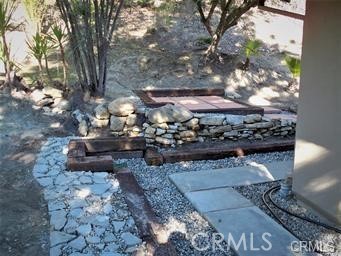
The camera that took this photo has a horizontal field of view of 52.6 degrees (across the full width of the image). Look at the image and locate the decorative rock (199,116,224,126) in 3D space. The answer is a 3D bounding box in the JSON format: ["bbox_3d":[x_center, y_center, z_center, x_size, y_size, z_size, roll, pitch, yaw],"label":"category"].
[{"bbox_3d":[0.632,-0.100,5.320,0.375,0.112,0.240,-5,14,-18],"label":"decorative rock"}]

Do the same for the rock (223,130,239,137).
[{"bbox_3d":[1.139,0.104,6.550,0.295,0.108,0.190,-3,12,-17],"label":"rock"}]

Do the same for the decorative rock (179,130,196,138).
[{"bbox_3d":[0.314,0.120,6.380,0.323,0.141,0.230,-3,12,-17],"label":"decorative rock"}]

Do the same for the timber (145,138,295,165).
[{"bbox_3d":[0.894,0.392,5.899,2.734,0.170,0.230,-3,12,-17],"label":"timber"}]

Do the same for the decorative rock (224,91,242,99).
[{"bbox_3d":[1.297,-0.690,7.100,0.343,0.144,0.260,-1,13,0],"label":"decorative rock"}]

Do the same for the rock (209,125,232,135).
[{"bbox_3d":[0.954,0.029,6.580,0.444,0.181,0.260,-3,12,-17],"label":"rock"}]

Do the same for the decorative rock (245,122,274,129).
[{"bbox_3d":[1.653,-0.053,6.450,0.527,0.101,0.240,-3,12,-10],"label":"decorative rock"}]

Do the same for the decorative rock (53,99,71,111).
[{"bbox_3d":[-2.307,-0.497,7.300,0.321,0.229,0.290,-1,13,0],"label":"decorative rock"}]

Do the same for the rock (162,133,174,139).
[{"bbox_3d":[-0.030,0.113,5.200,0.164,0.064,0.140,-5,14,-18],"label":"rock"}]

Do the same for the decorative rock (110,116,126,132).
[{"bbox_3d":[-0.936,-0.072,6.150,0.267,0.253,0.230,-2,12,-6],"label":"decorative rock"}]

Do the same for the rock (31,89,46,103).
[{"bbox_3d":[-2.870,-0.707,7.500,0.267,0.282,0.300,-1,13,0],"label":"rock"}]

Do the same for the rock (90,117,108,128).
[{"bbox_3d":[-1.266,-0.098,6.150,0.311,0.203,0.250,-3,12,-17],"label":"rock"}]

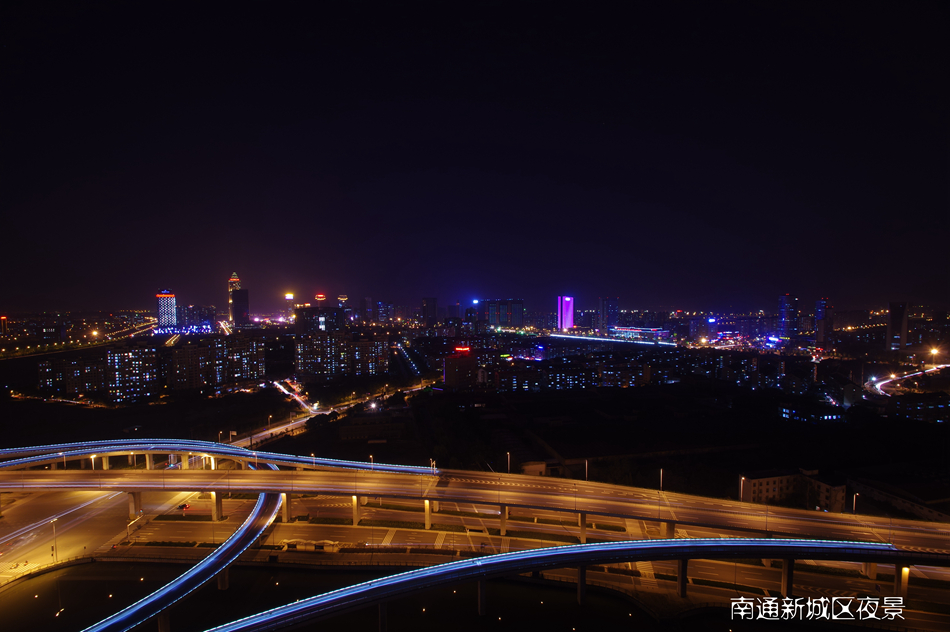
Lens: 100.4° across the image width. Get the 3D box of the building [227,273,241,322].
[{"bbox_3d":[-929.098,-66.327,1525.525,40.000,202.500,40.000,-2,3,-28],"label":"building"}]

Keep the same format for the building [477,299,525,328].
[{"bbox_3d":[79.599,-5.495,1251.551,132.000,93.500,52.000,-2,3,-28],"label":"building"}]

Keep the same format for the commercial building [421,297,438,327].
[{"bbox_3d":[-150.155,-11.228,1320.618,38.000,101.500,32.000,-2,3,-28],"label":"commercial building"}]

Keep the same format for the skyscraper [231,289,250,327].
[{"bbox_3d":[-813.519,-25.375,1373.088,47.000,133.000,34.000,-2,3,-28],"label":"skyscraper"}]

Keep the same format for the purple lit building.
[{"bbox_3d":[271.506,-7.387,1179.046,44.000,101.500,26.000,-2,3,-28],"label":"purple lit building"}]

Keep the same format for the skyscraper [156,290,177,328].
[{"bbox_3d":[-1000.286,-18.804,1279.773,46.000,130.500,36.000,-2,3,-28],"label":"skyscraper"}]

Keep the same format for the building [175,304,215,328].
[{"bbox_3d":[-952.829,2.374,1353.387,112.000,81.000,40.000,-2,3,-28],"label":"building"}]

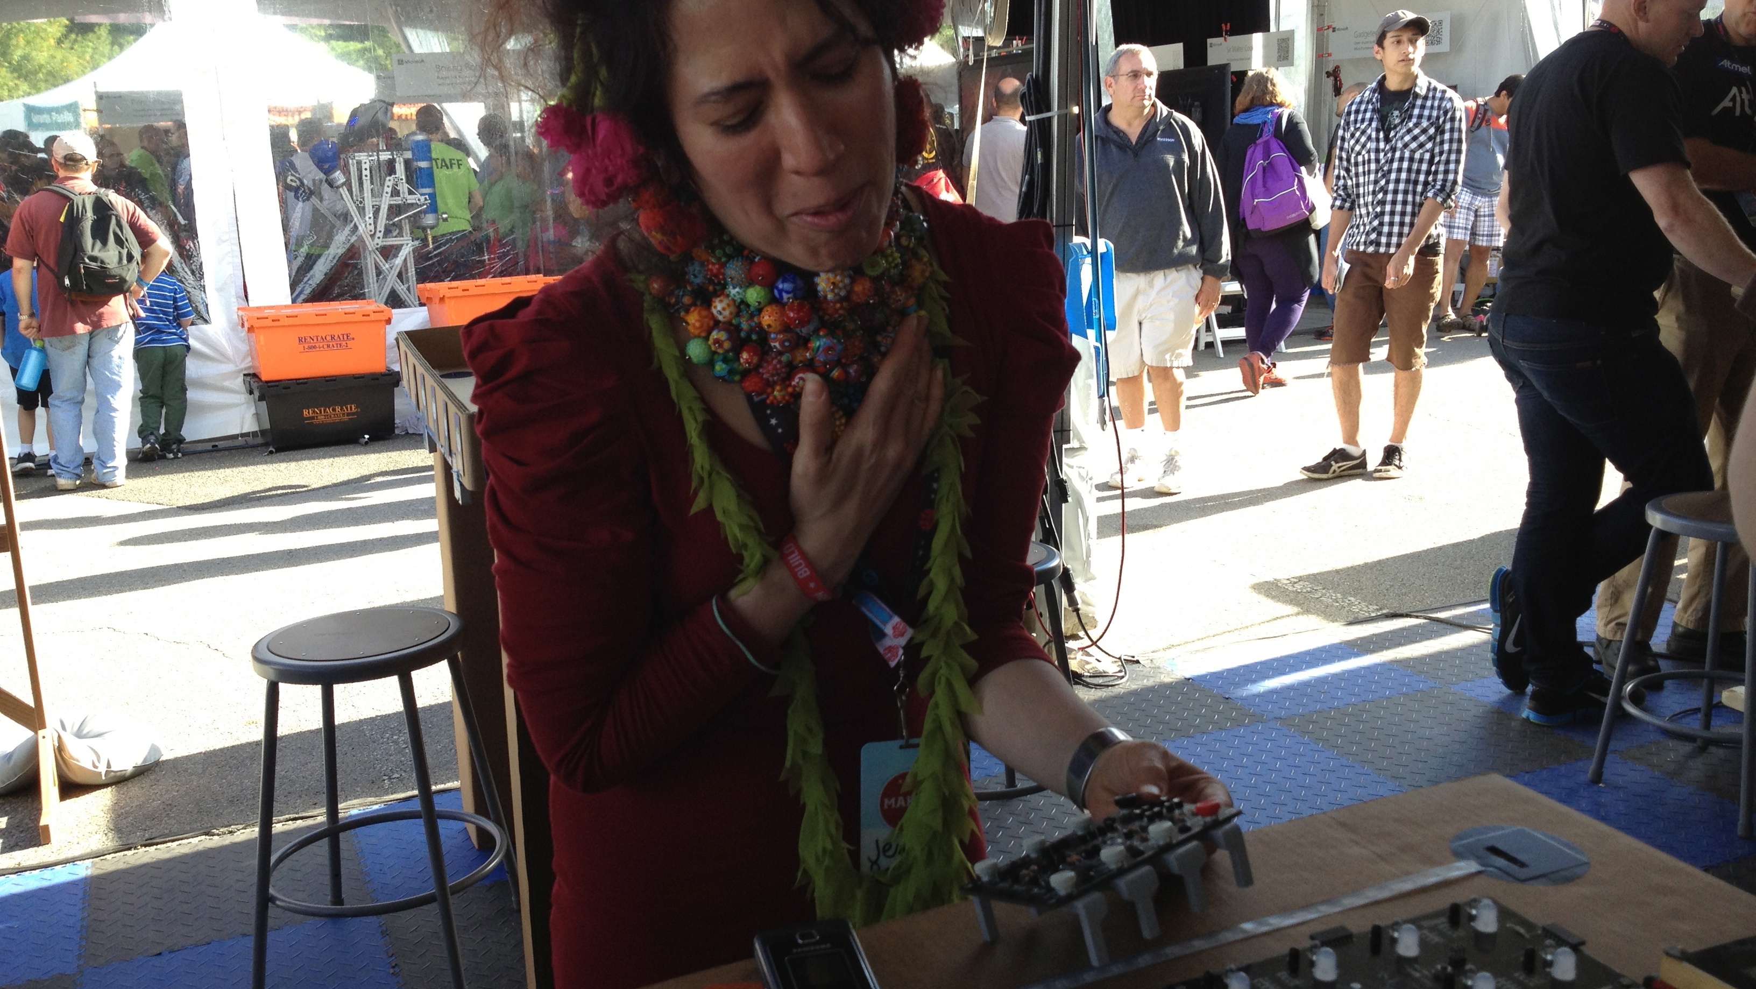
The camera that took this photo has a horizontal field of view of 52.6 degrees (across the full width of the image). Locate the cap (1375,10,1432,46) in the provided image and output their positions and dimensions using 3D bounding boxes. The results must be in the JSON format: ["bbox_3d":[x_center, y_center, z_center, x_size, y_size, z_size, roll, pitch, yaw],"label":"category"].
[{"bbox_3d":[1.957,-1.742,6.640,0.175,0.135,0.255,-7,9,-18],"label":"cap"}]

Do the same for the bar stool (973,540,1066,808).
[{"bbox_3d":[0.200,0.406,3.550,0.420,0.610,0.420,-9,15,-26],"label":"bar stool"}]

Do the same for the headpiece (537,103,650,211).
[{"bbox_3d":[-0.156,-0.186,0.980,0.062,0.062,0.050,-2,0,30],"label":"headpiece"}]

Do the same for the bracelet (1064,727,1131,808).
[{"bbox_3d":[0.132,0.163,1.050,0.020,0.058,0.056,27,-2,40],"label":"bracelet"}]

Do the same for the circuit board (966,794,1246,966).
[{"bbox_3d":[0.120,0.200,0.934,0.133,0.048,0.102,-19,4,-31],"label":"circuit board"}]

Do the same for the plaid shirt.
[{"bbox_3d":[1.976,-1.258,6.740,0.490,0.680,0.280,5,15,28],"label":"plaid shirt"}]

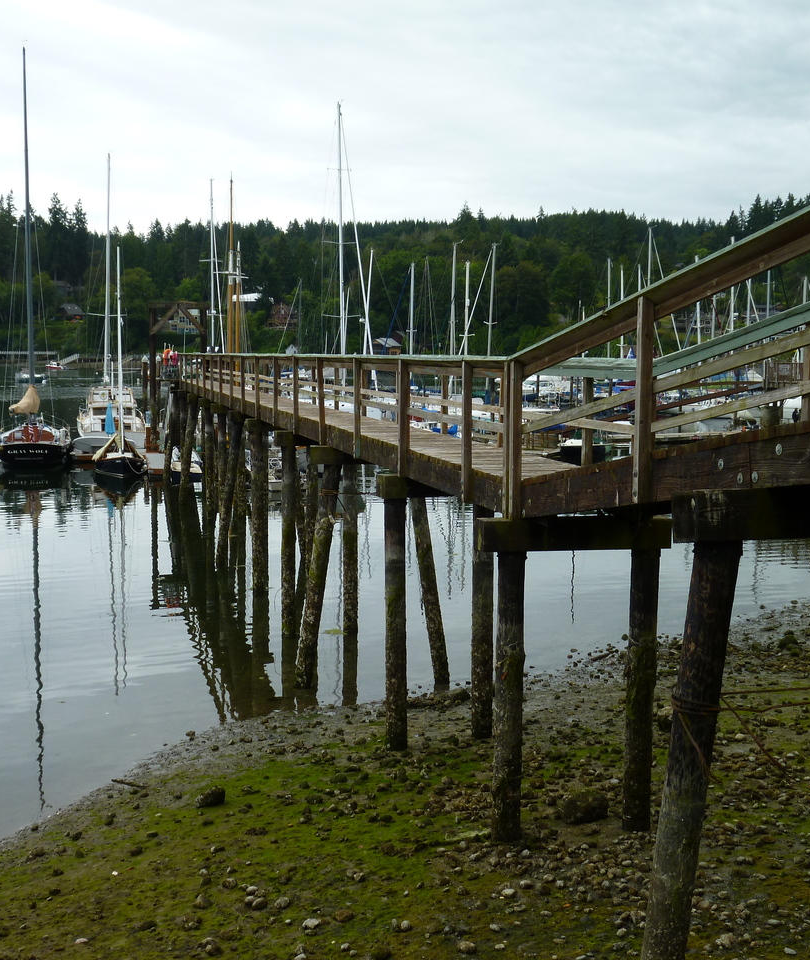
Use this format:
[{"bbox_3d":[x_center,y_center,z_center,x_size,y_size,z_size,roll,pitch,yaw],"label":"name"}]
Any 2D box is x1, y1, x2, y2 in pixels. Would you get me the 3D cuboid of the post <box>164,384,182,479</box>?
[{"bbox_3d":[-10.071,-1.952,52.513,0.300,3.977,0.300,4,5,-11],"label":"post"}]

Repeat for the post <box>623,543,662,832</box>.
[{"bbox_3d":[2.273,2.053,11.804,0.270,2.792,0.270,1,6,11],"label":"post"}]

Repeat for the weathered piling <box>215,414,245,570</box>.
[{"bbox_3d":[-4.591,0.404,32.191,0.270,3.922,0.270,6,4,-15],"label":"weathered piling"}]

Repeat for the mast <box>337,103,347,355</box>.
[{"bbox_3d":[-4.857,-17.499,93.371,0.250,22.183,0.250,-1,6,-3],"label":"mast"}]

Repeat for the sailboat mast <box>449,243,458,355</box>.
[{"bbox_3d":[3.688,-12.218,93.767,0.220,11.741,0.220,1,6,2],"label":"sailboat mast"}]

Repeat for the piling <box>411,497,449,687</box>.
[{"bbox_3d":[0.405,1.648,20.447,0.260,3.801,0.260,-6,8,1],"label":"piling"}]

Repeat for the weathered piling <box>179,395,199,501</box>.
[{"bbox_3d":[-7.910,-0.984,44.735,0.310,3.732,0.310,6,4,-15],"label":"weathered piling"}]

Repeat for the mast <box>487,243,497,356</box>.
[{"bbox_3d":[6.768,-11.857,94.043,0.200,12.711,0.200,-1,6,-14],"label":"mast"}]

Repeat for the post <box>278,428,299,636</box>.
[{"bbox_3d":[-2.273,1.212,23.960,0.270,3.749,0.270,-1,6,-14],"label":"post"}]

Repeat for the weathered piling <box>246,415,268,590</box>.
[{"bbox_3d":[-3.412,0.619,28.328,0.340,4.048,0.340,-1,6,-7],"label":"weathered piling"}]

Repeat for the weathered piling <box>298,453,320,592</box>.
[{"bbox_3d":[-2.208,0.728,28.655,0.290,3.739,0.290,0,6,-4],"label":"weathered piling"}]

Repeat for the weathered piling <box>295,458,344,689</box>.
[{"bbox_3d":[-1.422,1.593,20.159,0.285,3.756,0.285,7,4,-15],"label":"weathered piling"}]

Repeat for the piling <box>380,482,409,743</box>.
[{"bbox_3d":[-0.120,1.697,15.382,0.280,3.499,0.280,0,6,0],"label":"piling"}]

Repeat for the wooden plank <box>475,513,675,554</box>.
[{"bbox_3d":[1.575,0.490,11.317,1.806,0.271,0.250,-1,6,-12],"label":"wooden plank"}]

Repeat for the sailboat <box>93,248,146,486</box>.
[{"bbox_3d":[-13.410,-5.619,56.847,2.400,10.417,7.000,-2,6,-16],"label":"sailboat"}]

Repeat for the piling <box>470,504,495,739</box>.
[{"bbox_3d":[1.006,1.784,15.686,0.270,3.165,0.270,0,6,4],"label":"piling"}]

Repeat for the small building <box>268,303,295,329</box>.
[{"bbox_3d":[-43.152,-57.304,426.353,10.500,9.200,10.000,-1,6,-6],"label":"small building"}]

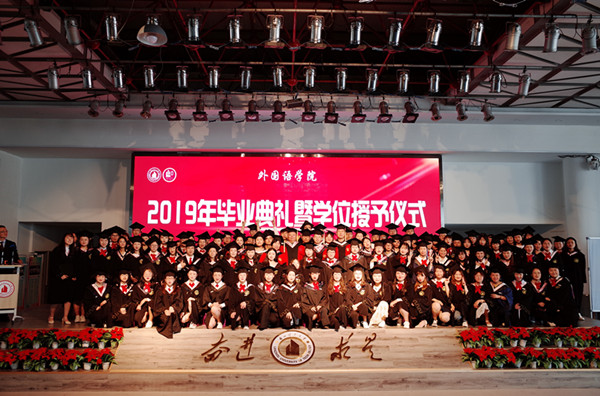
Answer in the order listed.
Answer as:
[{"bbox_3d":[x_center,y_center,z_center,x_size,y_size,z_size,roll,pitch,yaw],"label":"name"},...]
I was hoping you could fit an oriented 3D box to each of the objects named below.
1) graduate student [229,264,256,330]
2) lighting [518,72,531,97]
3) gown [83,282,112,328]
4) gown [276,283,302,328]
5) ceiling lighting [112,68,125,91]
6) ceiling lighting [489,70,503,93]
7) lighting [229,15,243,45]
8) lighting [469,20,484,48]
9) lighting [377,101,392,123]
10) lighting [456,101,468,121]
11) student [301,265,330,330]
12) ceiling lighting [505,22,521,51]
[{"bbox_3d":[-1.025,1.768,8.400,0.500,1.120,0.660,0,-6,-3],"label":"graduate student"},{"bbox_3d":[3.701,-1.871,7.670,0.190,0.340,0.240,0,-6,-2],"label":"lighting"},{"bbox_3d":[-3.684,1.927,8.500,0.520,0.760,0.580,1,-6,-11],"label":"gown"},{"bbox_3d":[-0.193,1.943,8.563,0.460,0.776,0.600,0,-6,-3],"label":"gown"},{"bbox_3d":[-3.076,-2.006,7.886,0.190,0.310,0.230,0,-6,0],"label":"ceiling lighting"},{"bbox_3d":[4.529,-2.698,10.787,0.290,0.460,0.330,0,-6,-2],"label":"ceiling lighting"},{"bbox_3d":[-0.996,-2.604,7.200,0.230,0.420,0.250,0,-6,0],"label":"lighting"},{"bbox_3d":[2.294,-2.125,6.047,0.190,0.310,0.240,0,-6,-2],"label":"lighting"},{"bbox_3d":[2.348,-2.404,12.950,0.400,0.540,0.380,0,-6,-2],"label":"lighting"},{"bbox_3d":[3.343,-1.798,9.573,0.210,0.330,0.250,0,-6,0],"label":"lighting"},{"bbox_3d":[0.267,1.769,8.400,0.530,1.120,0.660,0,-6,0],"label":"student"},{"bbox_3d":[3.901,-2.964,8.548,0.260,0.430,0.270,0,-6,-2],"label":"ceiling lighting"}]

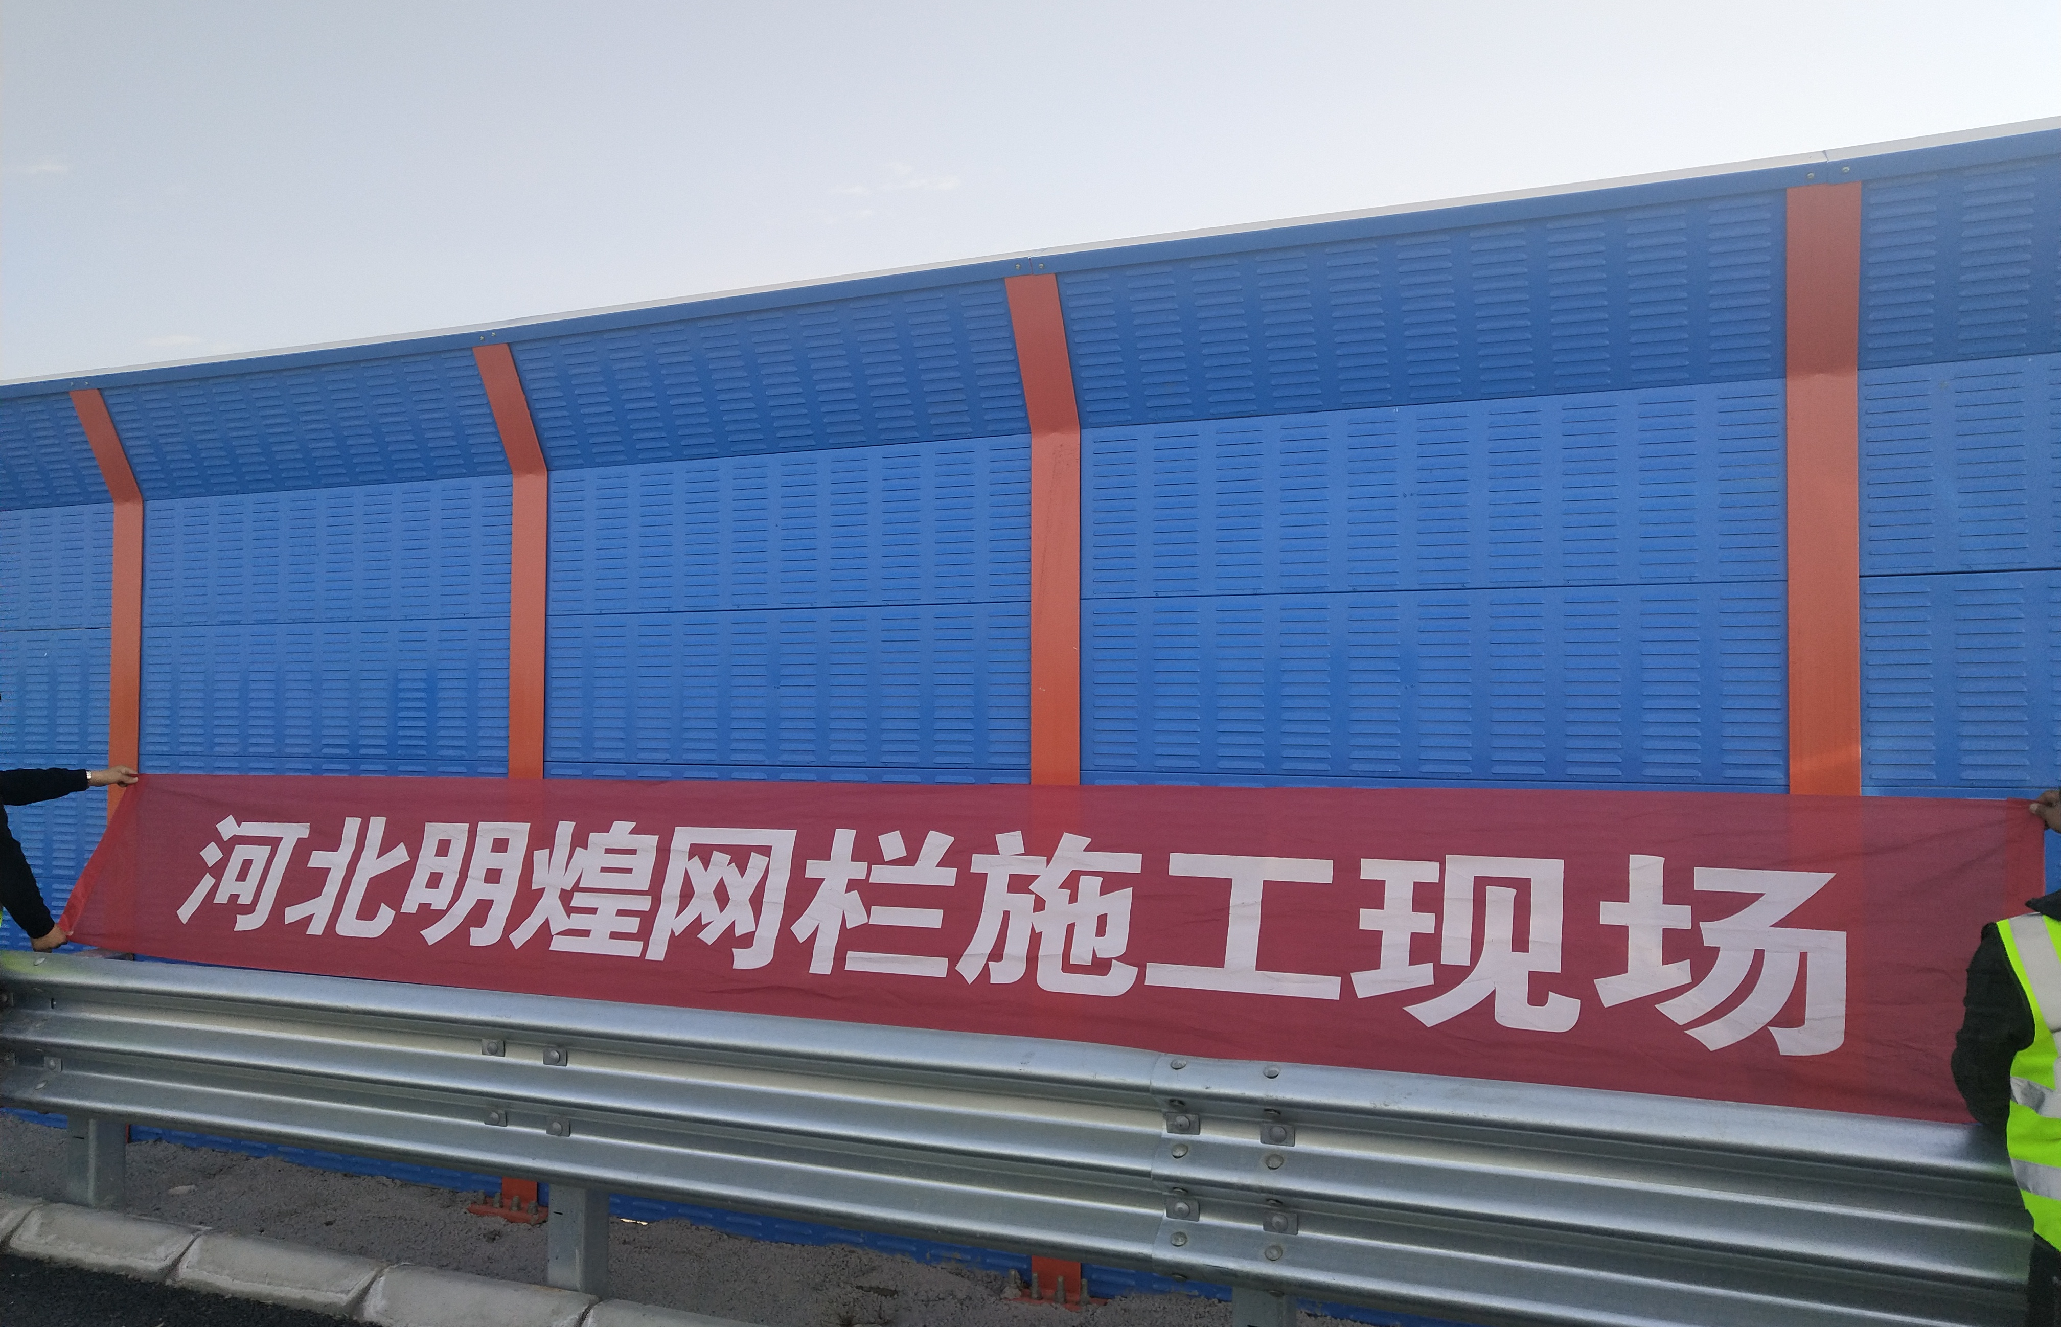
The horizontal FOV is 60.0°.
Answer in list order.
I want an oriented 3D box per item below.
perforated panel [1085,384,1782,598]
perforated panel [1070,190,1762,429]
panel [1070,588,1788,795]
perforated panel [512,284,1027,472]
[{"bbox_3d":[0.987,-0.430,4.692,1.900,0.480,0.080,-1,-2,27],"label":"perforated panel"},{"bbox_3d":[0.943,-0.907,4.616,1.900,0.475,0.080,-1,22,27],"label":"perforated panel"},{"bbox_3d":[0.986,0.055,4.679,1.900,0.480,0.080,-1,-2,27],"label":"panel"},{"bbox_3d":[-0.831,-0.888,5.518,1.900,0.475,0.080,-1,22,27],"label":"perforated panel"}]

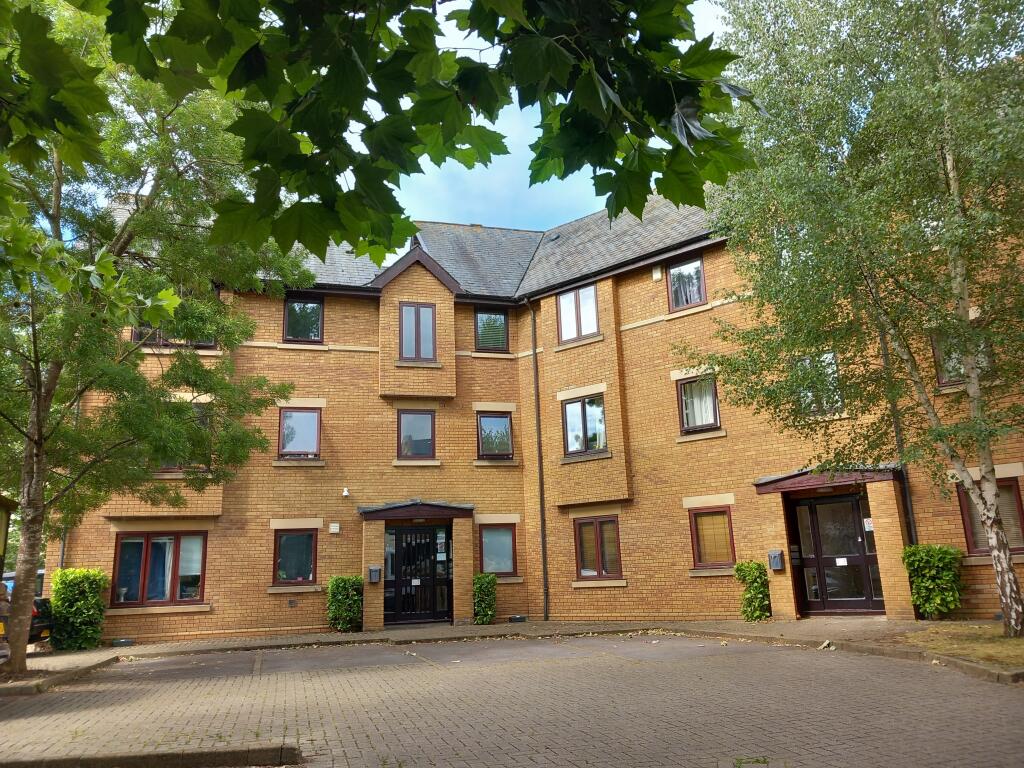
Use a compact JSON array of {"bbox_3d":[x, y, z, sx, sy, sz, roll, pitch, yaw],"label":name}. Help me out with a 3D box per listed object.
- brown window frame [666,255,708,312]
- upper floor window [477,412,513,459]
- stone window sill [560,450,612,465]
[{"bbox_3d":[3.756,-2.168,17.219,0.905,1.145,0.110,-13,-17,39],"label":"brown window frame"},{"bbox_3d":[-0.403,1.237,19.071,0.875,1.170,0.140,2,-15,-15],"label":"upper floor window"},{"bbox_3d":[1.683,1.649,17.641,1.316,0.144,0.150,-13,-18,36],"label":"stone window sill"}]

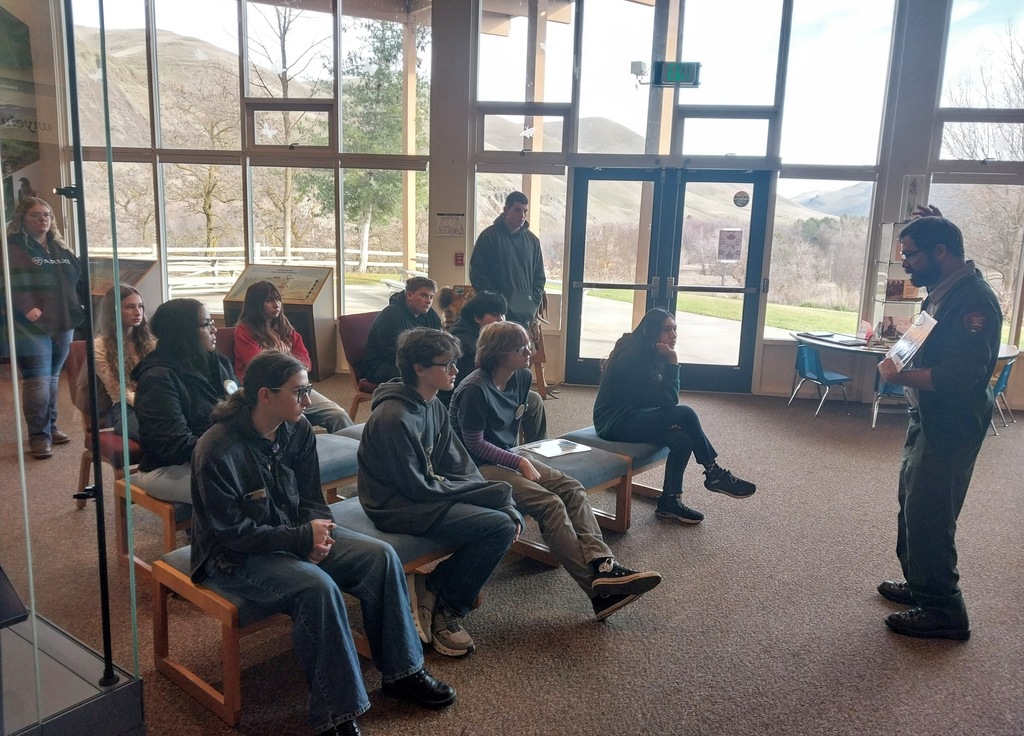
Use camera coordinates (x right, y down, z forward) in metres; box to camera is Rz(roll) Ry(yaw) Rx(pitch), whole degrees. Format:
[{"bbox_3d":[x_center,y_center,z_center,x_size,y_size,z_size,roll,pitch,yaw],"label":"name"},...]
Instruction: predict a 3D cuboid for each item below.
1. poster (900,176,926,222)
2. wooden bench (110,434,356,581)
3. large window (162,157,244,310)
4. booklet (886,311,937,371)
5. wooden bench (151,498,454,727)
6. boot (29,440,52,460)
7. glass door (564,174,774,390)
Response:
[{"bbox_3d":[3.749,-1.582,7.196,0.190,0.434,0.020,3,10,7],"label":"poster"},{"bbox_3d":[-1.250,0.682,3.814,0.480,0.425,1.170,11,13,39],"label":"wooden bench"},{"bbox_3d":[-3.297,-1.386,8.275,0.902,1.556,0.080,3,10,5],"label":"large window"},{"bbox_3d":[1.522,-0.107,2.930,0.015,0.225,0.275,32,21,6],"label":"booklet"},{"bbox_3d":[-0.706,0.844,3.027,0.490,0.425,1.150,10,13,39],"label":"wooden bench"},{"bbox_3d":[-3.177,0.519,5.176,0.110,0.130,0.280,-6,13,-38],"label":"boot"},{"bbox_3d":[1.534,-0.860,7.745,1.900,2.197,0.100,3,10,7],"label":"glass door"}]

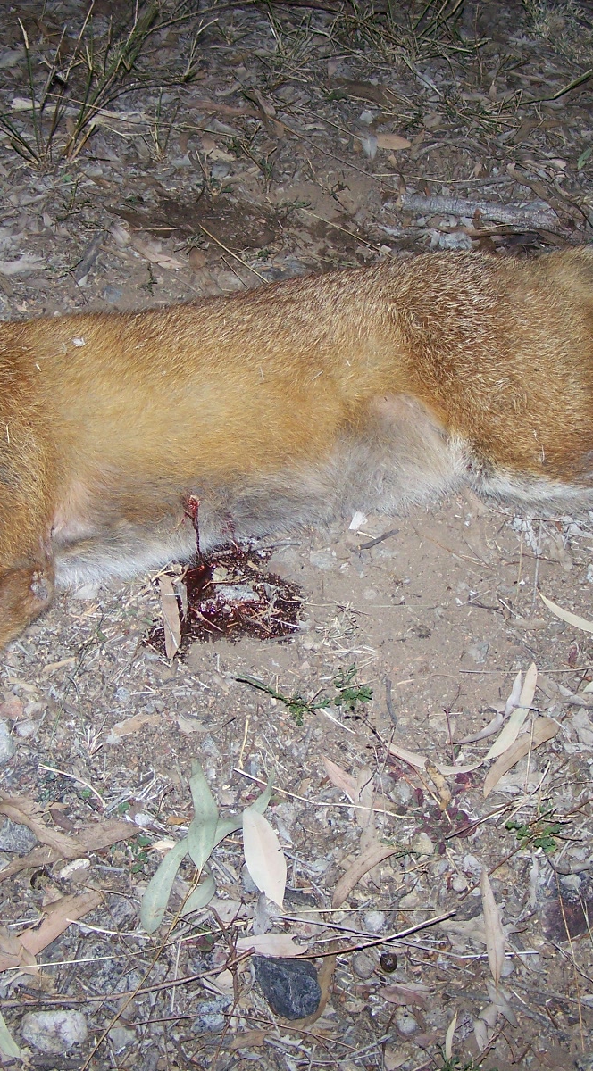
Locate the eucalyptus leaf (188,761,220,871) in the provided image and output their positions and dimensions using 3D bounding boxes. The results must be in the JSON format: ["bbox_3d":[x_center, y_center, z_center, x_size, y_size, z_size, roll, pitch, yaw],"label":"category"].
[{"bbox_3d":[-0.057,0.172,0.967,0.017,0.010,0.077,-1,50,-1],"label":"eucalyptus leaf"}]

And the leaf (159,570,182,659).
[{"bbox_3d":[-0.086,0.054,1.047,0.013,0.006,0.067,-6,54,-4],"label":"leaf"}]

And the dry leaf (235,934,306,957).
[{"bbox_3d":[-0.015,0.238,0.912,0.040,0.007,0.012,1,54,1],"label":"dry leaf"}]

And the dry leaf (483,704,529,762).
[{"bbox_3d":[0.145,0.129,1.047,0.013,0.010,0.062,23,53,19],"label":"dry leaf"}]

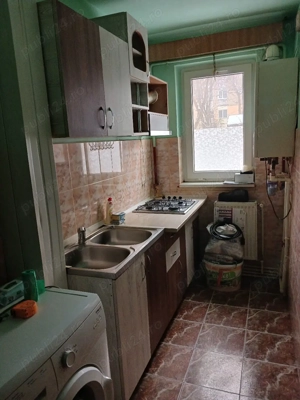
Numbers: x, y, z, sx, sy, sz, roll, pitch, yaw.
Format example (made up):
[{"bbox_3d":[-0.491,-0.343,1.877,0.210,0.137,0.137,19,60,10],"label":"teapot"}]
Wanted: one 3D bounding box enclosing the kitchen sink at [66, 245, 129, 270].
[{"bbox_3d":[-0.333,0.403,1.860,0.400,0.150,0.345,1,12,21],"label":"kitchen sink"}]

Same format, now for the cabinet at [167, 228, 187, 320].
[{"bbox_3d":[-0.003,0.556,2.769,0.512,0.760,0.619,1,12,21],"label":"cabinet"}]

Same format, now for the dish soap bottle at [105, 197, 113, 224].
[{"bbox_3d":[-0.324,0.089,2.506,0.050,0.218,0.060,1,12,21],"label":"dish soap bottle"}]

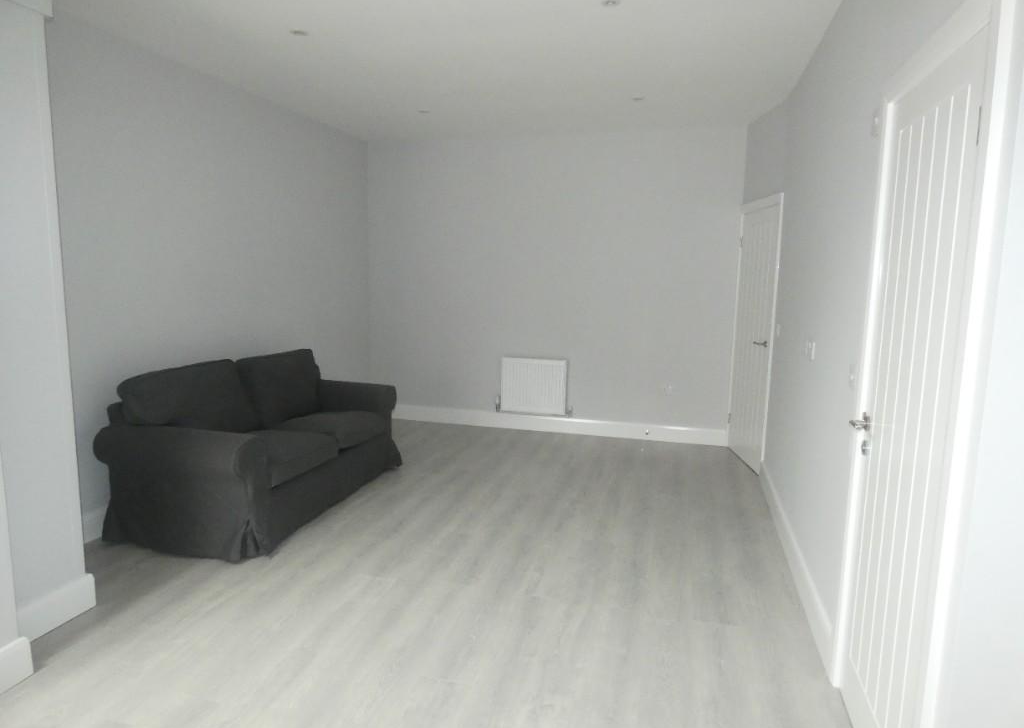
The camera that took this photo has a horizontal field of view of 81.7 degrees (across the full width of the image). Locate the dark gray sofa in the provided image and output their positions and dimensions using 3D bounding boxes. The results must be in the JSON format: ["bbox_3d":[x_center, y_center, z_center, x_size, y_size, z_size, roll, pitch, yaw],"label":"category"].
[{"bbox_3d":[-1.522,0.432,3.807,0.940,0.880,1.760,3,8,15],"label":"dark gray sofa"}]

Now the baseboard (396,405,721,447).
[{"bbox_3d":[0.210,0.561,5.662,3.470,0.155,0.022,3,8,15],"label":"baseboard"}]

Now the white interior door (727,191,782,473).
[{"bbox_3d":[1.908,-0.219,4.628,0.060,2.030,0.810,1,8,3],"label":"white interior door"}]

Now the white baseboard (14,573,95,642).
[{"bbox_3d":[-1.857,0.996,2.380,0.020,0.150,0.380,3,8,15],"label":"white baseboard"}]

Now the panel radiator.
[{"bbox_3d":[0.204,0.211,5.576,0.630,0.520,0.090,3,8,15],"label":"panel radiator"}]

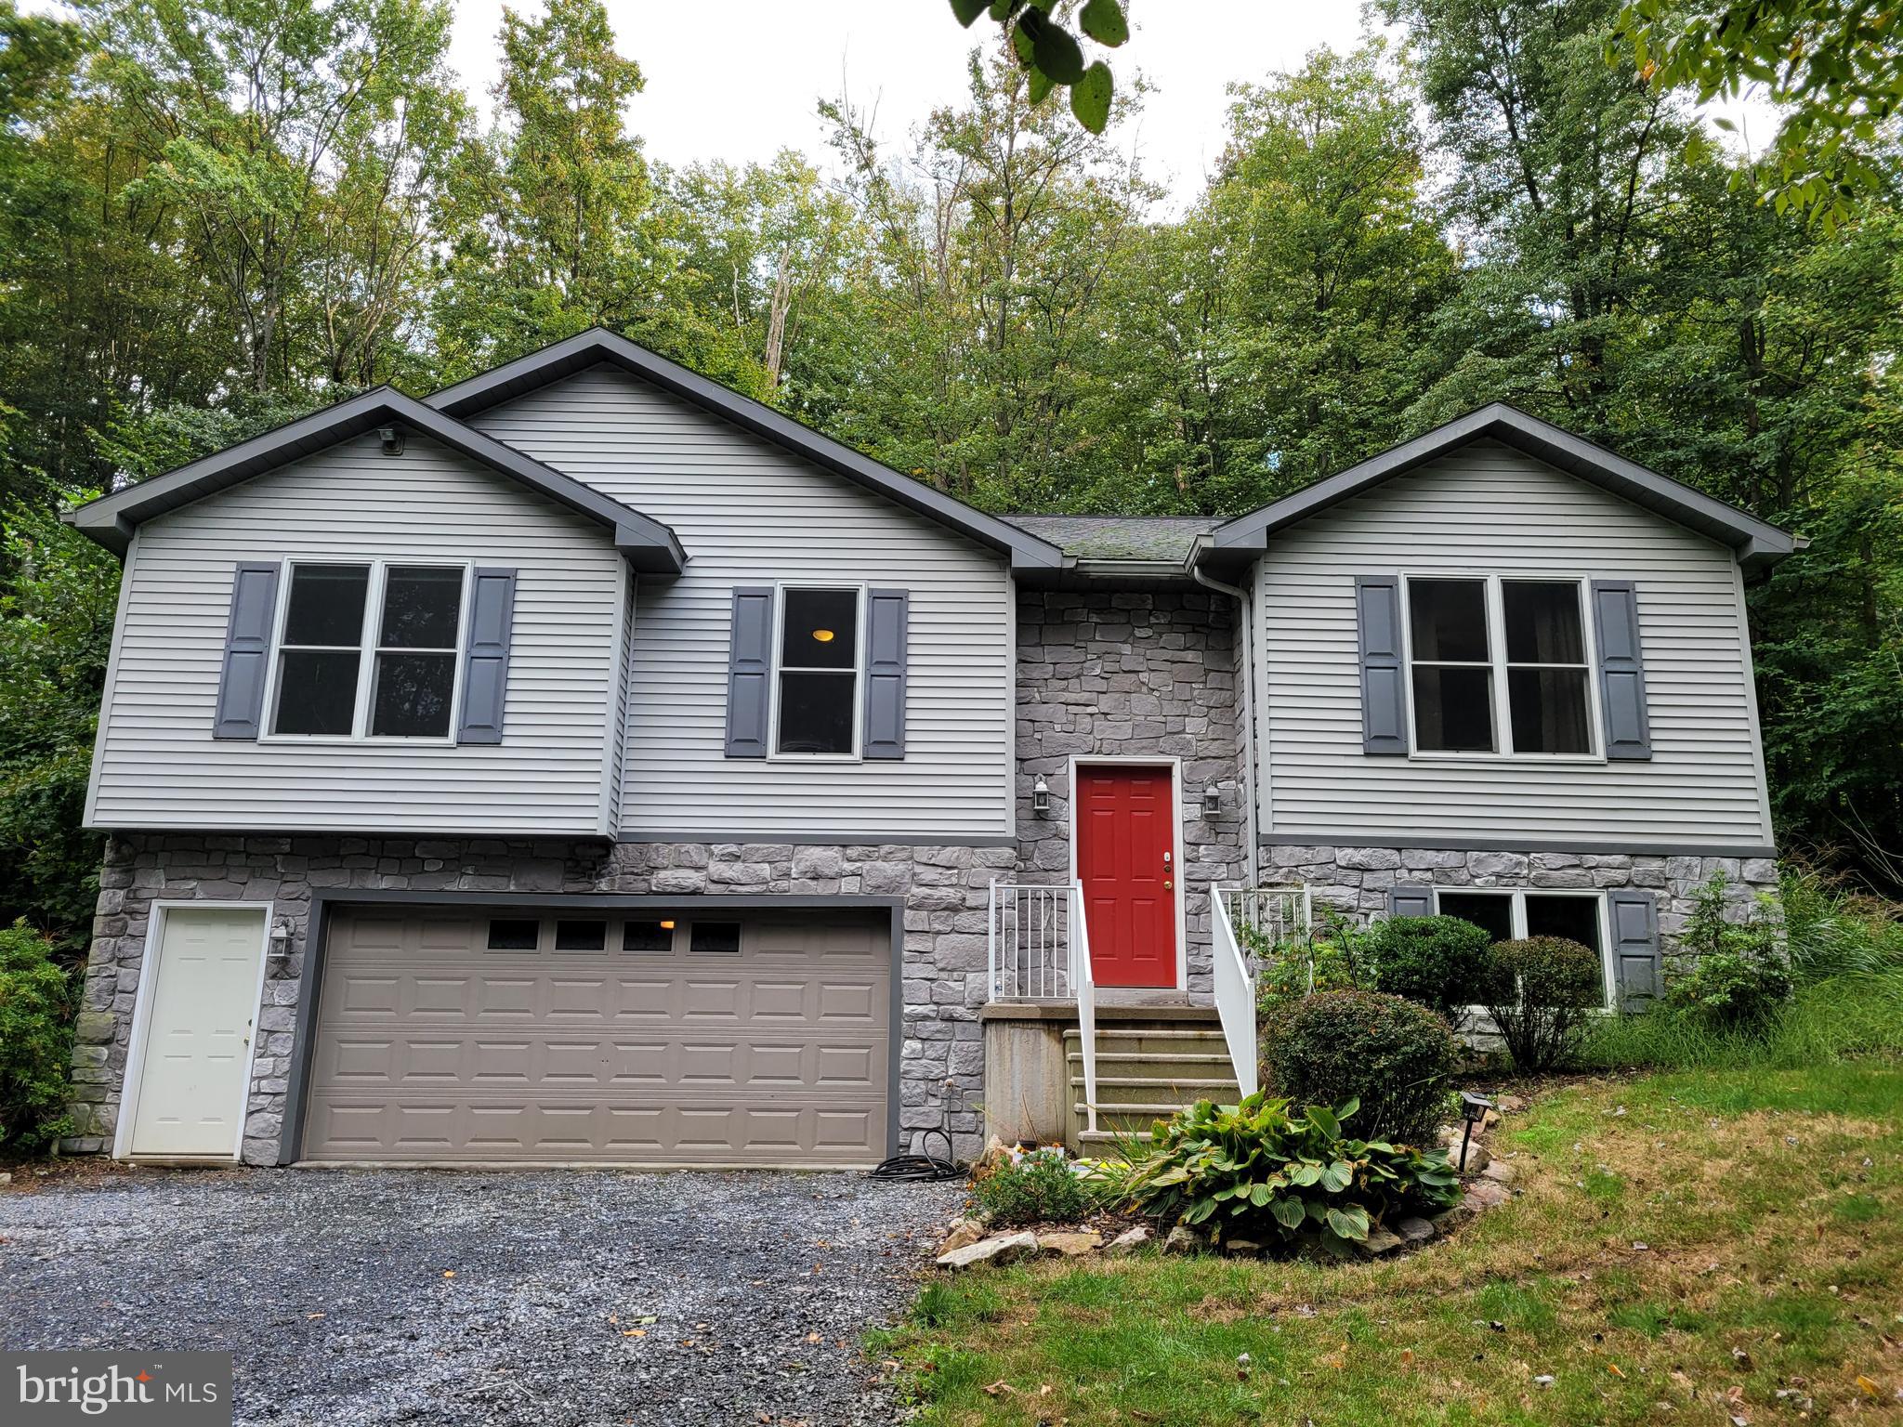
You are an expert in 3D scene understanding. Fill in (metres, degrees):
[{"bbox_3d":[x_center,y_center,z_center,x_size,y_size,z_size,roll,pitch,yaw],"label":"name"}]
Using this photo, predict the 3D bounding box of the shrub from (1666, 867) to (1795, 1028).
[{"bbox_3d":[6.180,1.896,11.360,0.920,1.200,0.820,1,-13,-1],"label":"shrub"}]

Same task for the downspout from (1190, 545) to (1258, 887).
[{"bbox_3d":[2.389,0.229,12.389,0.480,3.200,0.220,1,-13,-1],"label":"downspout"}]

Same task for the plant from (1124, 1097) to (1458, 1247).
[{"bbox_3d":[1.717,2.321,7.353,1.620,0.620,1.200,1,-13,-1],"label":"plant"}]

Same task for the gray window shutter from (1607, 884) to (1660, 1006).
[{"bbox_3d":[5.703,1.965,11.919,0.375,0.980,0.045,1,-13,-1],"label":"gray window shutter"}]

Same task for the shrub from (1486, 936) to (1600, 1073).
[{"bbox_3d":[4.465,2.199,10.786,0.820,0.960,0.800,1,-13,-1],"label":"shrub"}]

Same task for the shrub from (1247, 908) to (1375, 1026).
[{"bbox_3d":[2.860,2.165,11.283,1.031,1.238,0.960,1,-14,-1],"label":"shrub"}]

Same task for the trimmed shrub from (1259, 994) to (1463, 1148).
[{"bbox_3d":[2.882,2.506,10.069,1.403,1.108,1.320,1,-14,-1],"label":"trimmed shrub"}]

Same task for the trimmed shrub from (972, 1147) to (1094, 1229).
[{"bbox_3d":[0.495,2.814,8.493,0.730,0.450,0.650,1,-13,-1],"label":"trimmed shrub"}]

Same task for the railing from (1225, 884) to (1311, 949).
[{"bbox_3d":[2.624,1.913,11.874,0.775,0.983,0.060,1,-14,-1],"label":"railing"}]

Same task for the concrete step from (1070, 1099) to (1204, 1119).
[{"bbox_3d":[1.555,2.912,10.344,1.330,0.170,0.310,1,-13,-1],"label":"concrete step"}]

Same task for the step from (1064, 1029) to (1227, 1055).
[{"bbox_3d":[1.578,2.665,11.530,1.375,0.180,0.290,1,-14,-1],"label":"step"}]

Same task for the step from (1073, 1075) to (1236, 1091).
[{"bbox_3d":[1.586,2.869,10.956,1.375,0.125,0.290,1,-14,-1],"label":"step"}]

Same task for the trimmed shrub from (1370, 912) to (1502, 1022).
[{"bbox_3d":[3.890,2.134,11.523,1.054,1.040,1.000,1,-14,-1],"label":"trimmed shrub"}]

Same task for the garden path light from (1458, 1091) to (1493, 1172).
[{"bbox_3d":[2.771,2.209,7.558,0.140,0.410,0.140,13,-9,2],"label":"garden path light"}]

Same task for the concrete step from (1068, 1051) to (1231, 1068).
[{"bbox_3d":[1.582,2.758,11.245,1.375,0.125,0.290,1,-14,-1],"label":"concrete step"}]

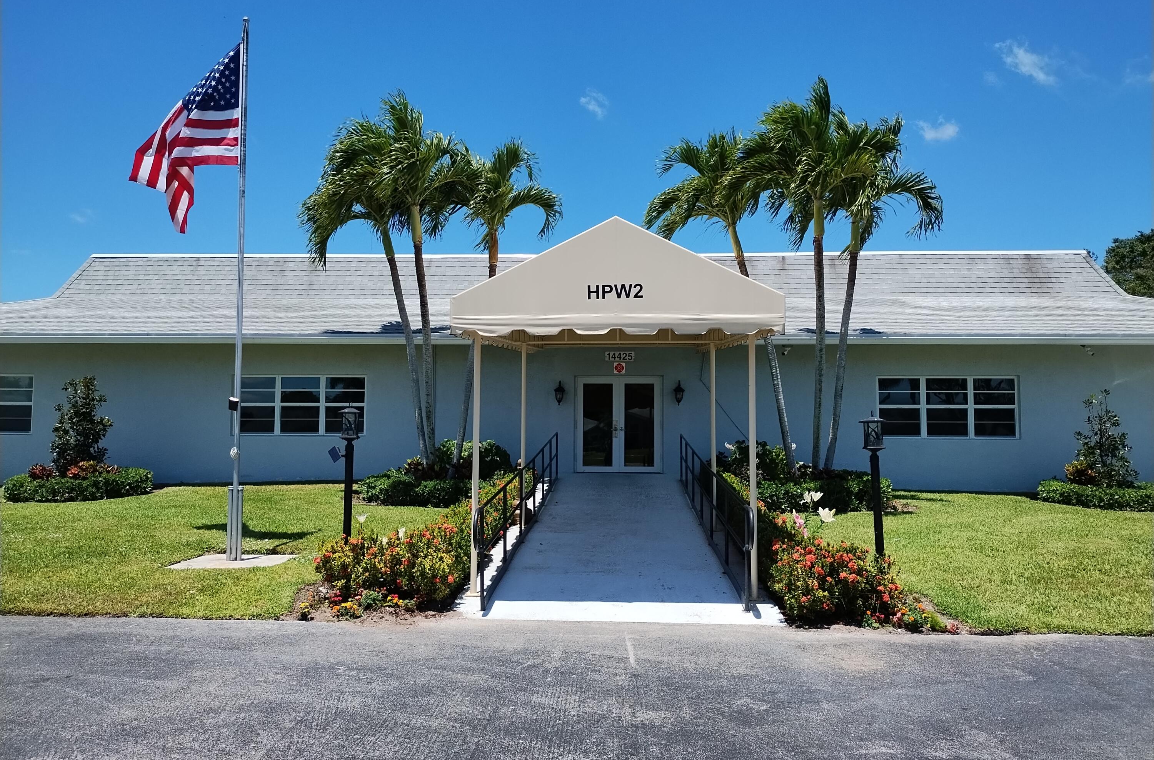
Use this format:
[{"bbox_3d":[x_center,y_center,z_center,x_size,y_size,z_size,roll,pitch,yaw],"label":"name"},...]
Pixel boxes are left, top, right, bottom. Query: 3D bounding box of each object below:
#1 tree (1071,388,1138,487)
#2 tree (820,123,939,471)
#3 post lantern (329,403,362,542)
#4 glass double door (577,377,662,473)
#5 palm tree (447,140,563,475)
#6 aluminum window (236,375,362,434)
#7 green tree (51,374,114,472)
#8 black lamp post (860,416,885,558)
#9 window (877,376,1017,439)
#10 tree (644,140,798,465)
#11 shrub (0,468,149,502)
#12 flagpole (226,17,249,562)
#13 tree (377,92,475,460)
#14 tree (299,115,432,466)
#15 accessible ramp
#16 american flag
[{"bbox_3d":[9.904,1.154,15.731,1.384,1.987,1.300,0,-3,3],"label":"tree"},{"bbox_3d":[5.911,-1.416,16.092,2.221,7.415,2.300,0,-4,2],"label":"tree"},{"bbox_3d":[-2.869,1.261,10.321,0.418,1.931,0.300,0,-4,2],"label":"post lantern"},{"bbox_3d":[0.895,0.951,17.600,1.854,2.053,0.120,0,-3,3],"label":"glass double door"},{"bbox_3d":[-1.338,-1.221,15.555,2.116,6.629,2.100,0,-3,3],"label":"palm tree"},{"bbox_3d":[-6.034,0.563,18.154,2.911,1.286,0.120,0,-4,2],"label":"aluminum window"},{"bbox_3d":[-9.899,0.969,16.637,1.244,2.102,1.200,0,-3,3],"label":"green tree"},{"bbox_3d":[3.419,1.251,9.605,0.295,1.773,0.295,0,-3,3],"label":"black lamp post"},{"bbox_3d":[7.694,0.577,17.310,2.867,1.301,0.120,0,-3,3],"label":"window"},{"bbox_3d":[2.785,-1.324,16.219,2.924,7.211,2.400,0,-4,2],"label":"tree"},{"bbox_3d":[-9.930,2.012,16.579,2.850,0.550,1.600,0,-4,2],"label":"shrub"},{"bbox_3d":[-4.191,-1.208,10.377,0.200,6.834,0.160,0,-4,2],"label":"flagpole"},{"bbox_3d":[-3.006,-1.769,16.496,1.925,8.067,2.100,0,-4,2],"label":"tree"},{"bbox_3d":[-4.059,-1.677,15.997,2.500,6.944,2.400,0,-3,1],"label":"tree"},{"bbox_3d":[0.604,2.083,12.560,2.850,0.734,10.202,0,-3,3],"label":"accessible ramp"},{"bbox_3d":[-5.026,-3.108,10.689,1.415,2.494,0.500,0,-4,10],"label":"american flag"}]

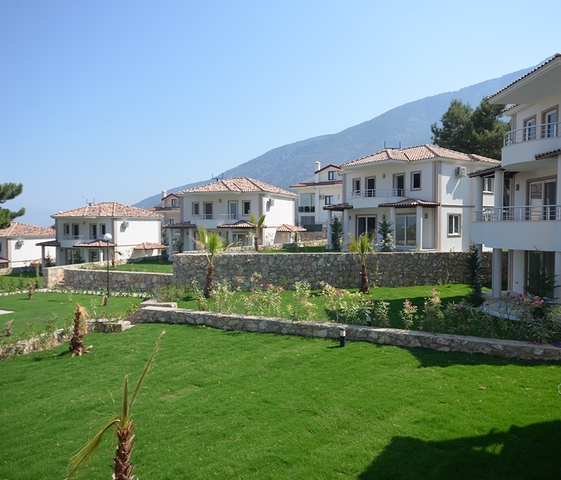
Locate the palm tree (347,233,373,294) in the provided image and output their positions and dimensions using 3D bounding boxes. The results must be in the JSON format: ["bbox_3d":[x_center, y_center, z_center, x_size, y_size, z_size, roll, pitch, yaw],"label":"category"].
[{"bbox_3d":[4.005,1.147,20.864,1.400,3.084,1.400,0,2,11],"label":"palm tree"}]

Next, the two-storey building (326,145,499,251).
[{"bbox_3d":[10.185,-3.417,32.915,9.020,7.810,10.330,-2,3,-35],"label":"two-storey building"}]

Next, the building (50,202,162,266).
[{"bbox_3d":[-21.890,-0.548,52.631,10.350,8.050,10.600,1,2,21],"label":"building"}]

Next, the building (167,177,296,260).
[{"bbox_3d":[-4.391,-2.300,42.673,10.180,7.810,8.830,1,3,25],"label":"building"}]

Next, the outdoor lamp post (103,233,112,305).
[{"bbox_3d":[-9.201,1.423,22.574,0.420,3.542,0.420,-1,2,-22],"label":"outdoor lamp post"}]

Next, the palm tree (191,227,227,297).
[{"bbox_3d":[-3.247,1.076,19.859,1.750,3.375,1.750,-1,2,-9],"label":"palm tree"}]

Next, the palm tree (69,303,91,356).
[{"bbox_3d":[-6.154,2.735,12.919,0.650,1.653,0.650,-1,3,-26],"label":"palm tree"}]

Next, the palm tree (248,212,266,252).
[{"bbox_3d":[-1.671,-0.573,30.001,1.250,2.972,1.250,0,2,-3],"label":"palm tree"}]

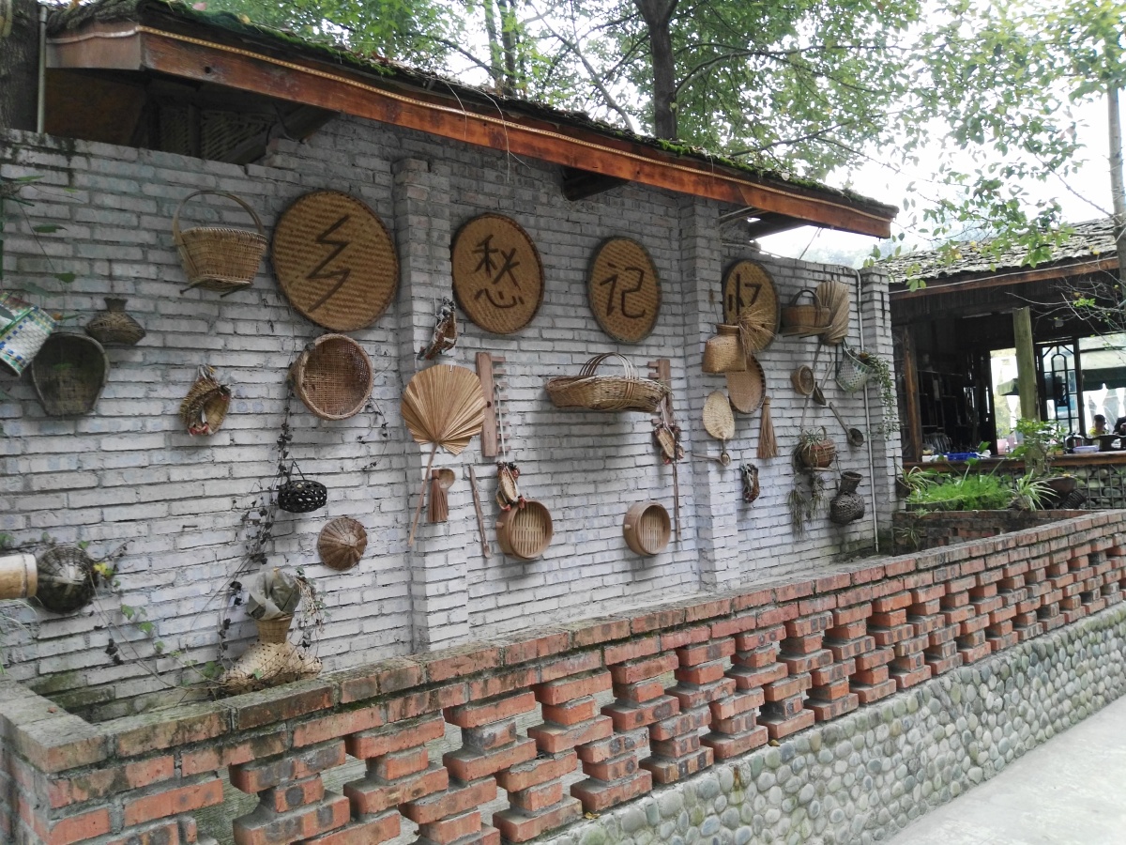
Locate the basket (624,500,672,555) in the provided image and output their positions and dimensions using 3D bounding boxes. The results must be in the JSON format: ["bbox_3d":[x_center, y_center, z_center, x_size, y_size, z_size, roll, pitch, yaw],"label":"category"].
[{"bbox_3d":[0.493,0.635,5.312,0.295,0.300,0.130,-2,3,-40],"label":"basket"}]

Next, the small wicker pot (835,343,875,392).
[{"bbox_3d":[2.170,-0.407,6.760,0.280,0.320,0.260,-2,20,-41],"label":"small wicker pot"}]

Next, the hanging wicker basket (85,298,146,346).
[{"bbox_3d":[-1.716,-0.387,3.491,0.225,0.178,0.220,-2,-2,-41],"label":"hanging wicker basket"}]

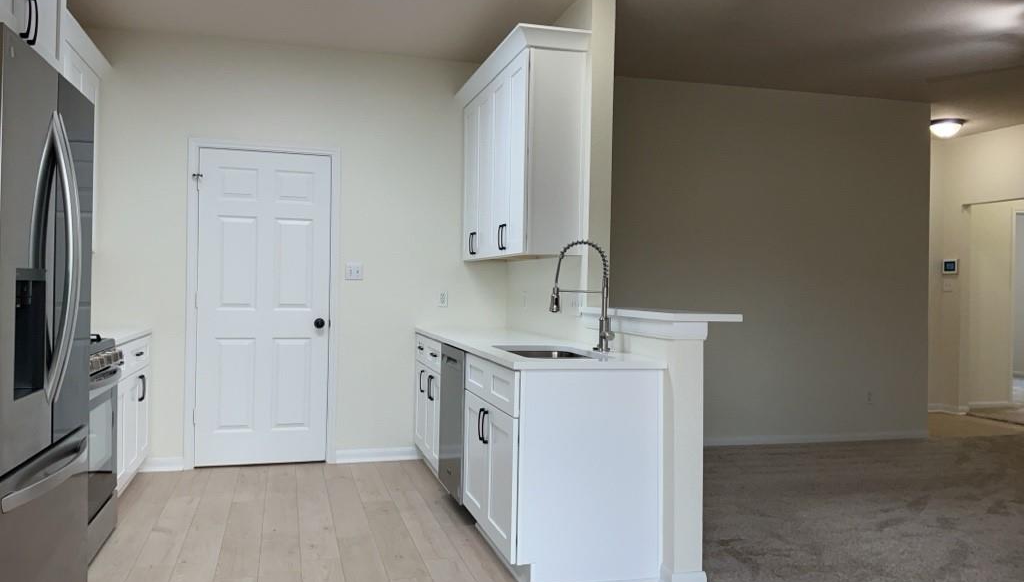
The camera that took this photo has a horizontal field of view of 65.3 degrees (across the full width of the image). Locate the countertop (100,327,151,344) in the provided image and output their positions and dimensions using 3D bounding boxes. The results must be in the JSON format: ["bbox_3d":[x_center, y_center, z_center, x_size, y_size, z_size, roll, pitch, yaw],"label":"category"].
[{"bbox_3d":[-2.397,0.254,4.347,0.630,0.028,1.170,1,0,-16],"label":"countertop"}]

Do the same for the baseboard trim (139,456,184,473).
[{"bbox_3d":[-2.206,1.094,5.024,0.273,0.087,0.016,1,0,-16],"label":"baseboard trim"}]

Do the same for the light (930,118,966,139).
[{"bbox_3d":[3.983,-1.469,7.324,0.335,0.152,0.335,1,0,9],"label":"light"}]

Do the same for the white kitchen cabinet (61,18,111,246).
[{"bbox_3d":[-2.503,-0.810,4.316,0.385,1.170,1.160,1,0,-16],"label":"white kitchen cabinet"}]

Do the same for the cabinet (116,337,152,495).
[{"bbox_3d":[-2.407,0.702,4.352,0.613,0.870,1.160,1,0,-16],"label":"cabinet"}]

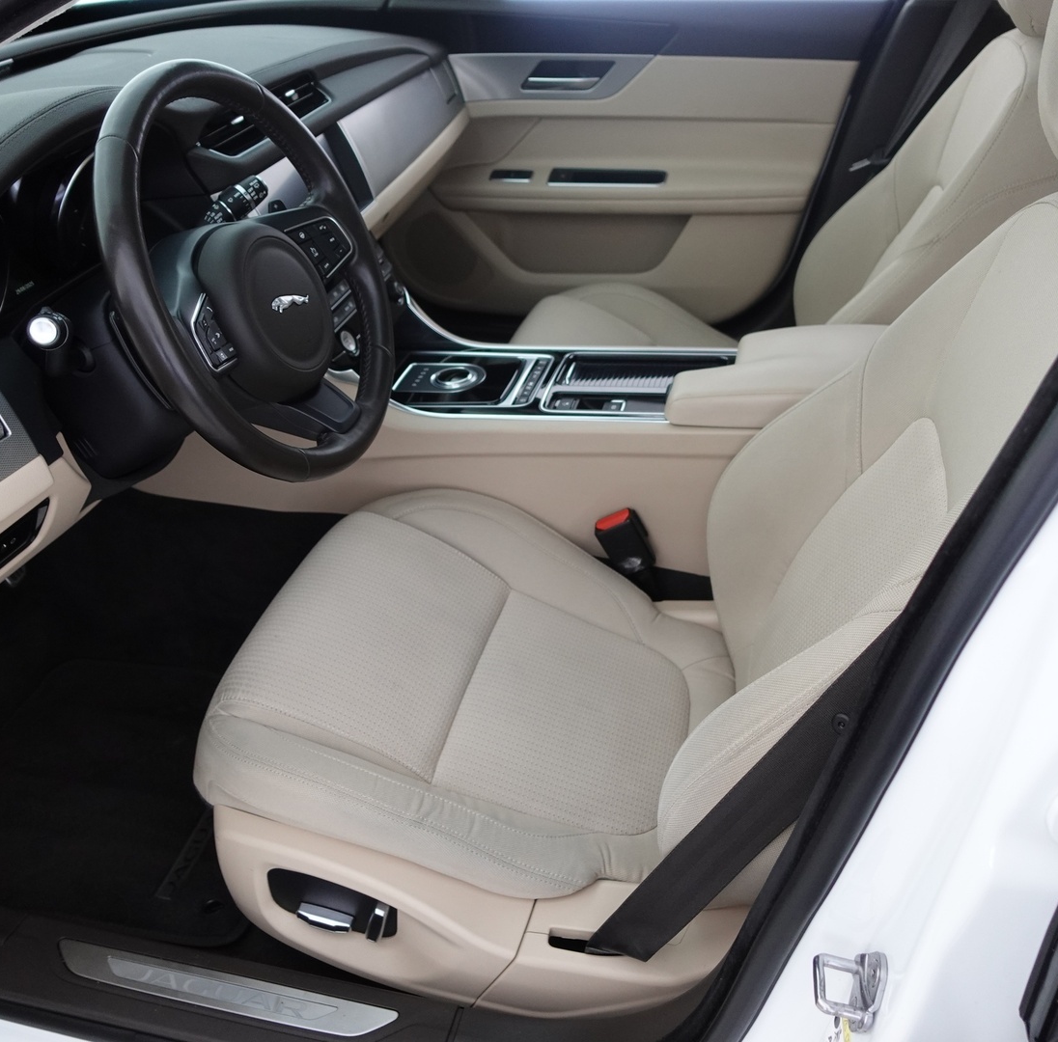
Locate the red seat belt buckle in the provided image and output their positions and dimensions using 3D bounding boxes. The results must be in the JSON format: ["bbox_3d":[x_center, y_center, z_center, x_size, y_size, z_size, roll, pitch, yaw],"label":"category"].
[{"bbox_3d":[0.117,0.040,1.252,0.042,0.100,0.030,-24,24,6],"label":"red seat belt buckle"}]

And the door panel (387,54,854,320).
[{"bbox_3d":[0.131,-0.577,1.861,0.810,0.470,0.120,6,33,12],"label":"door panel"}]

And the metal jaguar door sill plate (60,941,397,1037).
[{"bbox_3d":[-0.261,0.410,0.918,0.335,0.010,0.037,6,33,12],"label":"metal jaguar door sill plate"}]

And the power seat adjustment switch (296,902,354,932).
[{"bbox_3d":[-0.184,0.358,0.942,0.056,0.017,0.020,11,33,8],"label":"power seat adjustment switch"}]

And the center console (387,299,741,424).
[{"bbox_3d":[0.030,-0.191,1.322,0.470,0.110,0.240,6,33,12],"label":"center console"}]

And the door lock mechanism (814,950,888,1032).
[{"bbox_3d":[0.198,0.289,0.640,0.038,0.034,0.045,-5,32,-4],"label":"door lock mechanism"}]

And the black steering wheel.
[{"bbox_3d":[-0.246,-0.214,0.929,0.090,0.375,0.375,-13,27,23],"label":"black steering wheel"}]

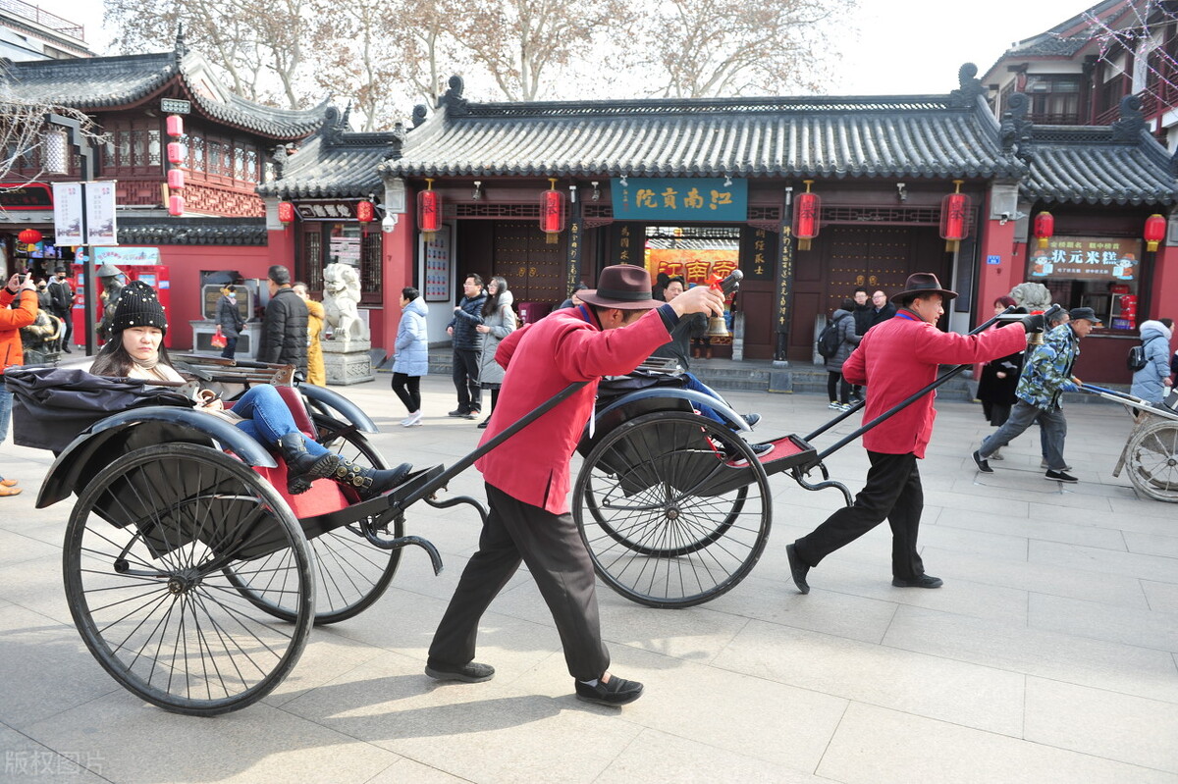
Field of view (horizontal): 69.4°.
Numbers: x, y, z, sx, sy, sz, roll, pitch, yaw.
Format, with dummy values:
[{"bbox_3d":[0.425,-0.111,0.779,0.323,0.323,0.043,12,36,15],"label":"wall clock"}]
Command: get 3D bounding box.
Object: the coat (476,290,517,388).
[{"bbox_3d":[-1.026,-0.572,9.505,0.400,1.108,0.500,-3,9,-34],"label":"coat"}]

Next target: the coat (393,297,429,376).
[{"bbox_3d":[-2.033,-0.625,9.703,0.420,0.918,0.480,1,7,-2],"label":"coat"}]

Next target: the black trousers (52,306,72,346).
[{"bbox_3d":[-10.829,-1.352,17.502,0.400,0.848,0.420,7,9,36],"label":"black trousers"}]

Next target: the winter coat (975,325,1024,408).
[{"bbox_3d":[4.450,-0.297,9.200,0.430,0.920,0.520,1,7,-6],"label":"winter coat"}]

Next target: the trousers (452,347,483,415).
[{"bbox_3d":[-1.462,-0.151,10.213,0.330,0.830,0.400,-3,9,-34],"label":"trousers"}]

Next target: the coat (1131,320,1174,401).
[{"bbox_3d":[6.554,-0.343,9.900,0.430,0.960,0.500,1,7,-2],"label":"coat"}]

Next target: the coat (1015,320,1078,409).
[{"bbox_3d":[4.209,-0.234,7.800,0.500,0.800,0.520,21,15,26],"label":"coat"}]

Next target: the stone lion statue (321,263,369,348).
[{"bbox_3d":[-3.888,-1.348,13.500,0.580,1.373,0.780,3,7,14],"label":"stone lion statue"}]

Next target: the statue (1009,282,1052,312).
[{"bbox_3d":[6.110,-0.880,11.850,0.650,1.300,0.850,3,7,14],"label":"statue"}]

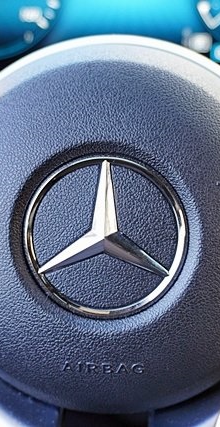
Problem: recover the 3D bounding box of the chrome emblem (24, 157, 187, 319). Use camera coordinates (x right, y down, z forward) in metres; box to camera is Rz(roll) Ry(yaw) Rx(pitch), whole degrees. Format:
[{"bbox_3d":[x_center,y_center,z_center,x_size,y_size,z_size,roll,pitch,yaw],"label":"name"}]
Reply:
[{"bbox_3d":[-0.001,0.008,0.258,0.056,0.056,0.007,1,-1,3],"label":"chrome emblem"}]

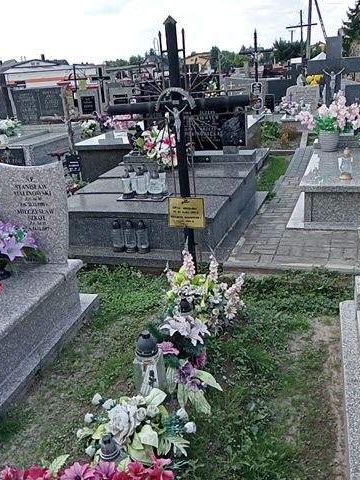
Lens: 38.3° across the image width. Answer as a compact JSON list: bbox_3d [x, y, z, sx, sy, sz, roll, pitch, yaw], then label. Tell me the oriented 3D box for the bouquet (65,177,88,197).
[{"bbox_3d":[-1.358,-0.669,6.600,0.340,0.270,0.300,1,19,16],"label":"bouquet"}]

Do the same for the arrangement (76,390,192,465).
[{"bbox_3d":[-0.176,0.728,2.000,0.460,0.190,0.350,-1,18,8],"label":"arrangement"}]

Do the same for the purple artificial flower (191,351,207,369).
[{"bbox_3d":[0.094,0.607,2.630,0.075,0.080,0.060,-14,21,-26],"label":"purple artificial flower"}]

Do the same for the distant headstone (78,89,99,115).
[{"bbox_3d":[-2.298,-3.453,13.000,0.550,0.750,0.140,0,19,12],"label":"distant headstone"}]

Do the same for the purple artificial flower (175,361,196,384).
[{"bbox_3d":[0.024,0.576,2.250,0.100,0.090,0.080,-4,18,0],"label":"purple artificial flower"}]

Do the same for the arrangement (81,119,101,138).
[{"bbox_3d":[-1.573,-1.960,9.100,0.340,0.300,0.310,1,19,16],"label":"arrangement"}]

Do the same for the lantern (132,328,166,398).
[{"bbox_3d":[-0.118,0.553,2.221,0.135,0.345,0.135,-5,18,-4],"label":"lantern"}]

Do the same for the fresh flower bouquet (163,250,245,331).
[{"bbox_3d":[0.147,0.323,3.250,0.480,0.420,0.380,1,19,16],"label":"fresh flower bouquet"}]

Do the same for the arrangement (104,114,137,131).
[{"bbox_3d":[-0.971,-1.934,8.450,0.500,0.300,0.350,0,19,12],"label":"arrangement"}]

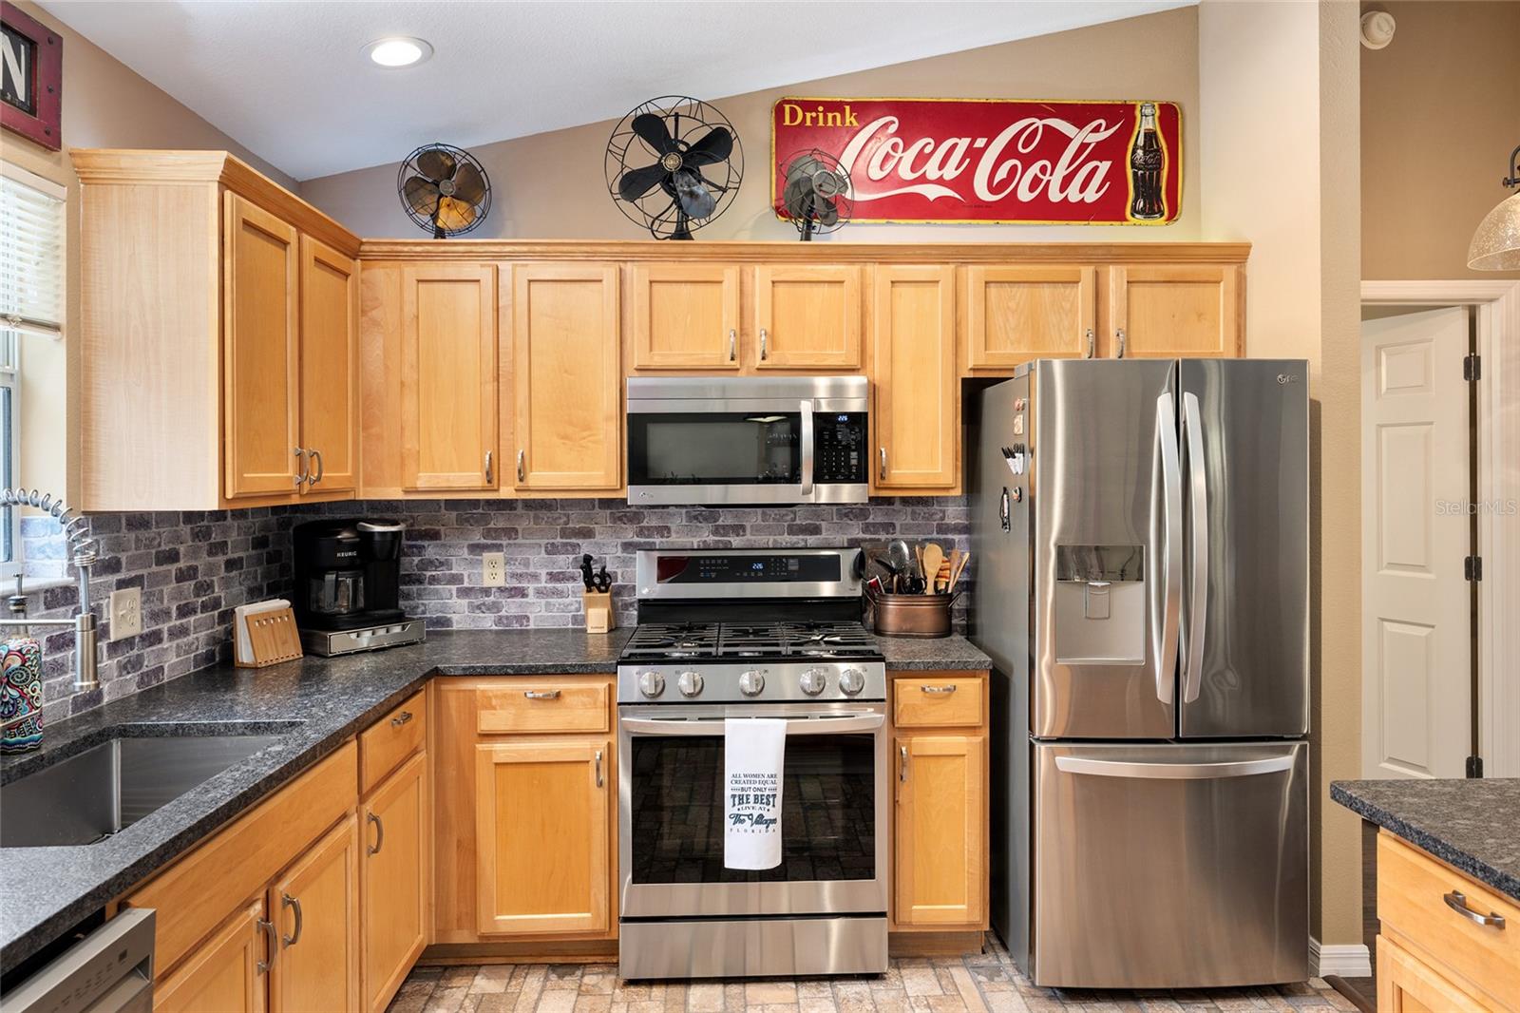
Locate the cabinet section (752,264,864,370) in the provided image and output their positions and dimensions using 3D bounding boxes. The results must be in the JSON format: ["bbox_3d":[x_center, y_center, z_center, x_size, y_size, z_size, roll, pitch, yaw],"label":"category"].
[{"bbox_3d":[0.146,-0.597,3.337,0.348,0.329,0.310,0,1,-2],"label":"cabinet section"}]

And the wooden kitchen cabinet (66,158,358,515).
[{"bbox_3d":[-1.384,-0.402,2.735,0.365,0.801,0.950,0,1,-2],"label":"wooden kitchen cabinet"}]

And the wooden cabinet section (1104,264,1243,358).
[{"bbox_3d":[1.311,-0.607,3.379,0.447,0.328,0.310,0,1,-2],"label":"wooden cabinet section"}]

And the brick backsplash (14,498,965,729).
[{"bbox_3d":[-0.403,0.205,2.840,2.325,0.465,1.435,0,1,-2],"label":"brick backsplash"}]

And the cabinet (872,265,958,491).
[{"bbox_3d":[0.492,-0.412,3.405,0.274,0.725,0.320,0,1,-2],"label":"cabinet"}]

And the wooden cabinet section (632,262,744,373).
[{"bbox_3d":[-0.236,-0.595,3.323,0.347,0.333,0.310,0,1,-2],"label":"wooden cabinet section"}]

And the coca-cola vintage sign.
[{"bbox_3d":[0.764,-1.207,3.552,1.456,0.436,0.025,0,1,-2],"label":"coca-cola vintage sign"}]

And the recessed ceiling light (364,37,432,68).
[{"bbox_3d":[-0.980,-1.228,2.744,0.190,0.030,0.190,-12,1,-2],"label":"recessed ceiling light"}]

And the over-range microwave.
[{"bbox_3d":[-0.042,-0.204,3.345,0.754,0.406,0.415,0,1,-2],"label":"over-range microwave"}]

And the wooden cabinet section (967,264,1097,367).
[{"bbox_3d":[0.851,-0.601,3.362,0.424,0.328,0.310,0,1,-2],"label":"wooden cabinet section"}]

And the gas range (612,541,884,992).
[{"bbox_3d":[-0.025,0.741,3.191,0.761,1.173,0.750,0,1,-2],"label":"gas range"}]

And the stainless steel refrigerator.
[{"bbox_3d":[1.120,0.456,3.137,0.756,1.733,0.800,0,1,-2],"label":"stainless steel refrigerator"}]

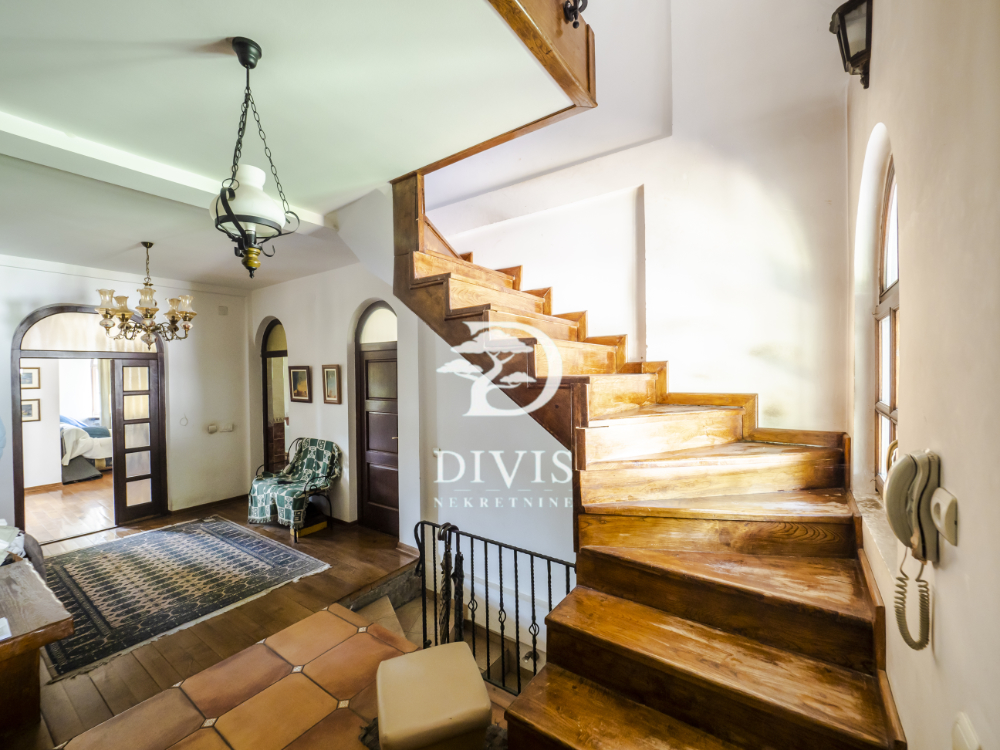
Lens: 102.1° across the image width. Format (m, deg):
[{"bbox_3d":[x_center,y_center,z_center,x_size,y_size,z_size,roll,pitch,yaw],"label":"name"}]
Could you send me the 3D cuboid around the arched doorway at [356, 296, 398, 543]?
[{"bbox_3d":[-1.229,0.469,4.228,0.850,2.470,0.160,0,1,35],"label":"arched doorway"}]

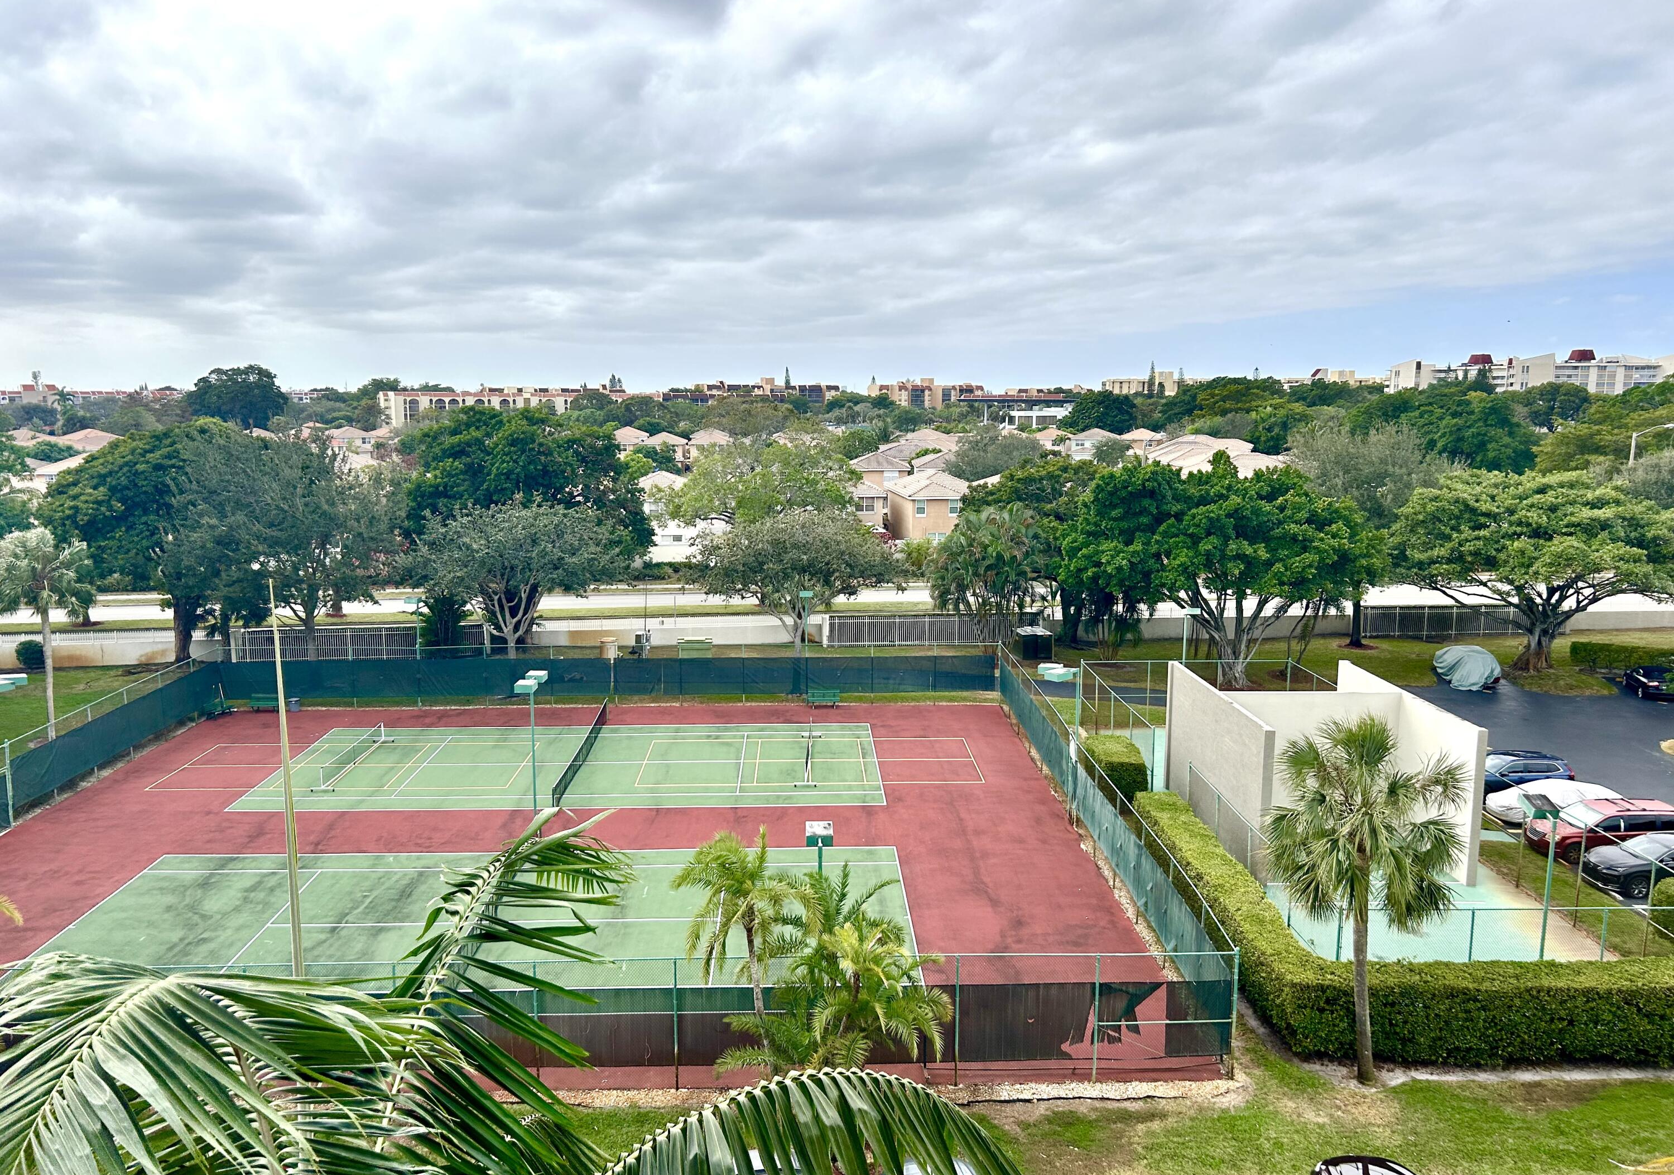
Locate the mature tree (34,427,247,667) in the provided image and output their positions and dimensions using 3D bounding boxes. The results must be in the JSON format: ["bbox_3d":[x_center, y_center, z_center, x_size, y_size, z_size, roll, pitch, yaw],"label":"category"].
[{"bbox_3d":[-37.823,-2.656,69.997,13.000,13.100,12.500,-5,11,-28],"label":"mature tree"}]

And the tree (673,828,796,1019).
[{"bbox_3d":[-1.901,8.082,26.686,3.100,5.981,3.000,-1,9,-4],"label":"tree"}]

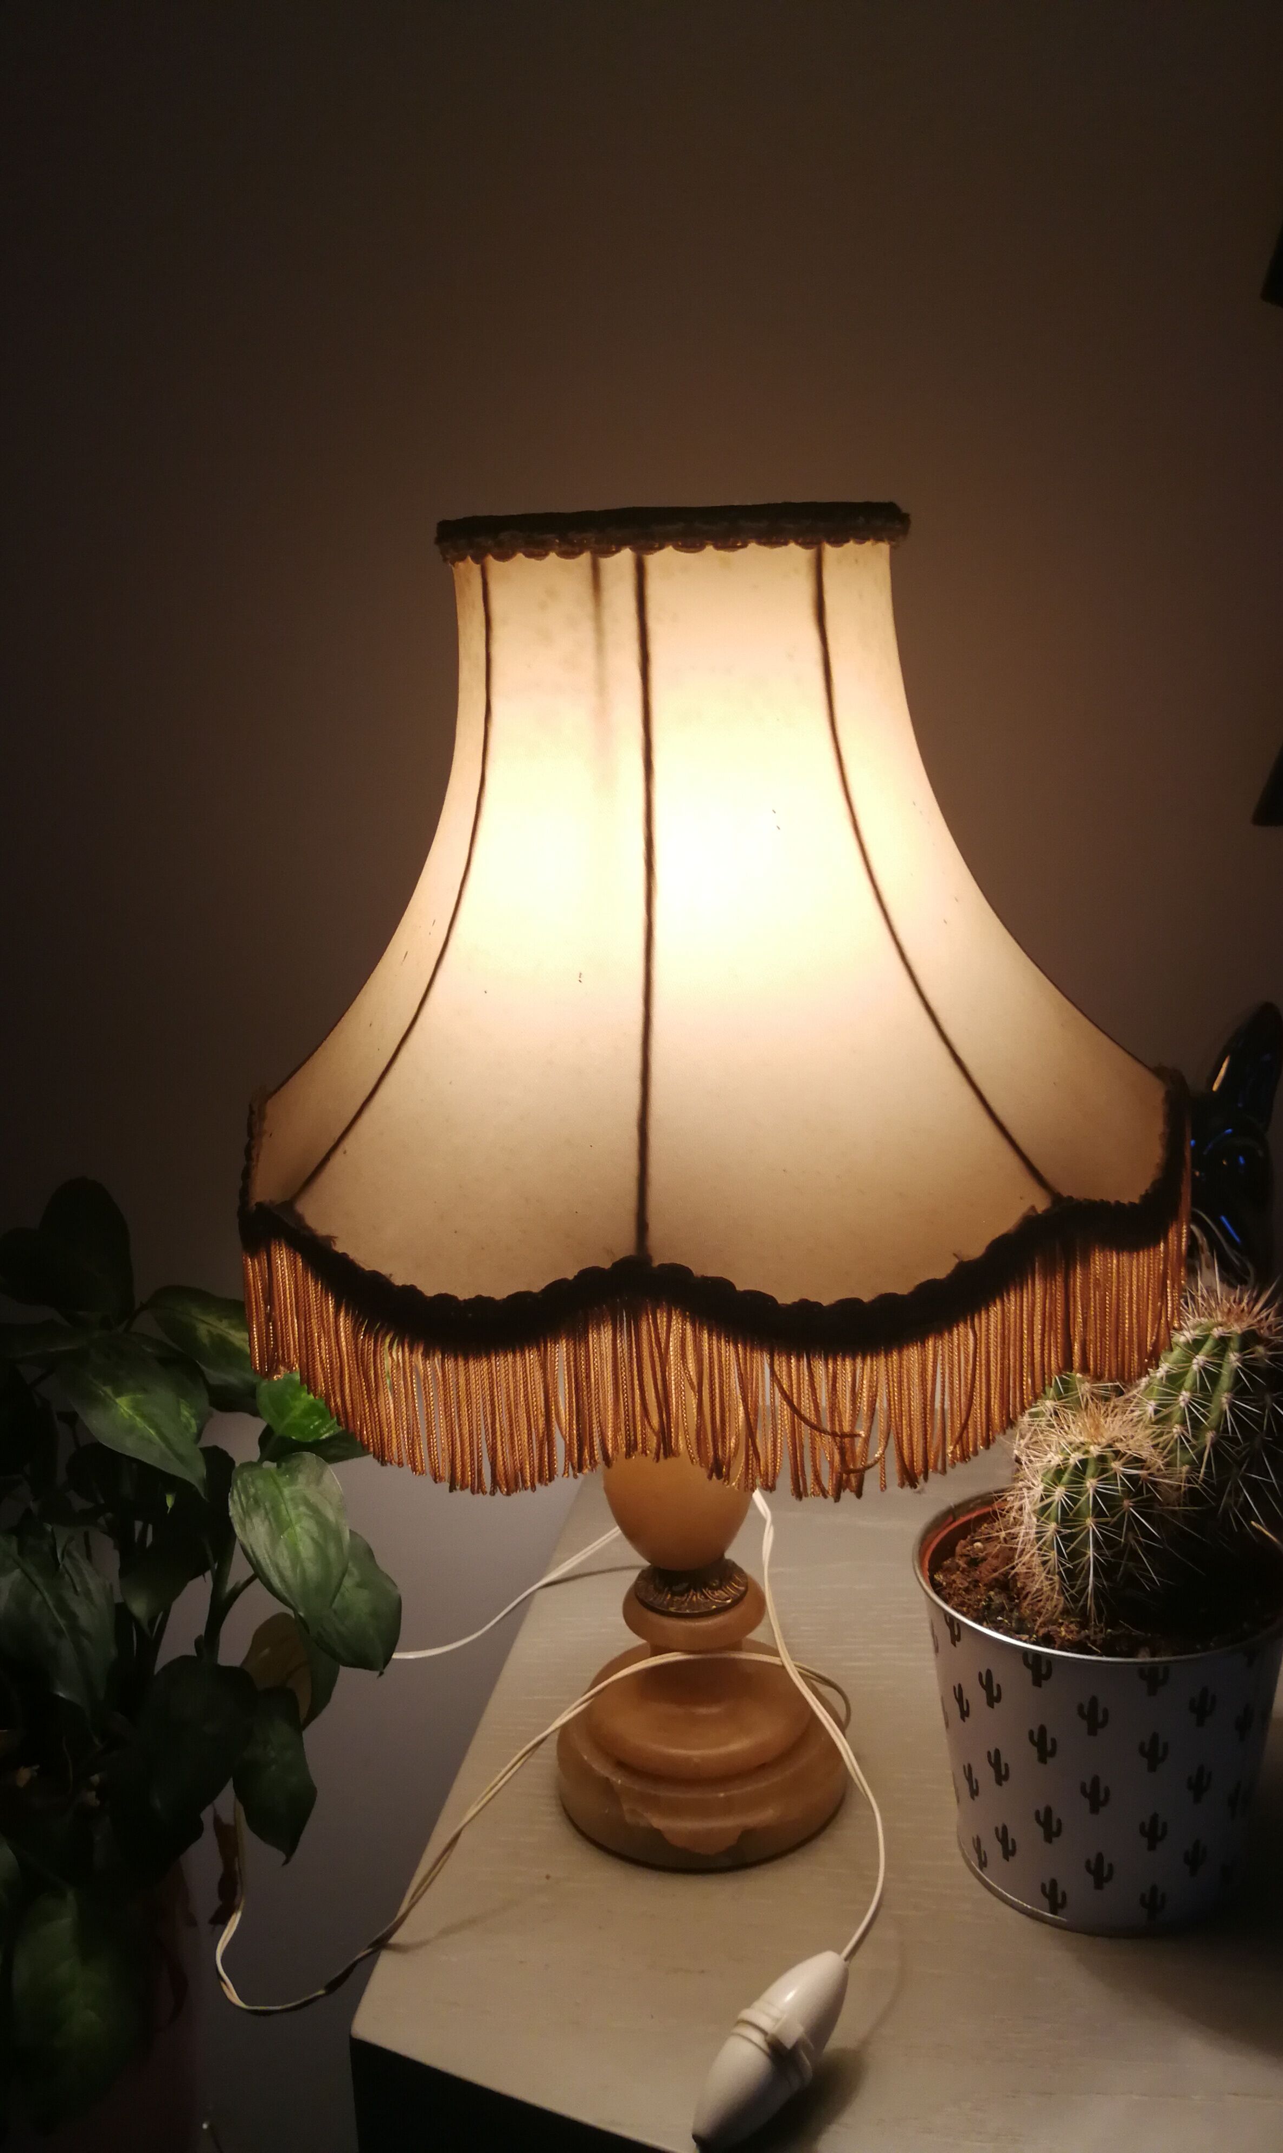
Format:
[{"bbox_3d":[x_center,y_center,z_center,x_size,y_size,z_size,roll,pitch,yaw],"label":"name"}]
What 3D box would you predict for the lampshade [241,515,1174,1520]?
[{"bbox_3d":[0.017,-0.054,0.561,0.317,0.255,0.317,-3,17,0],"label":"lampshade"}]

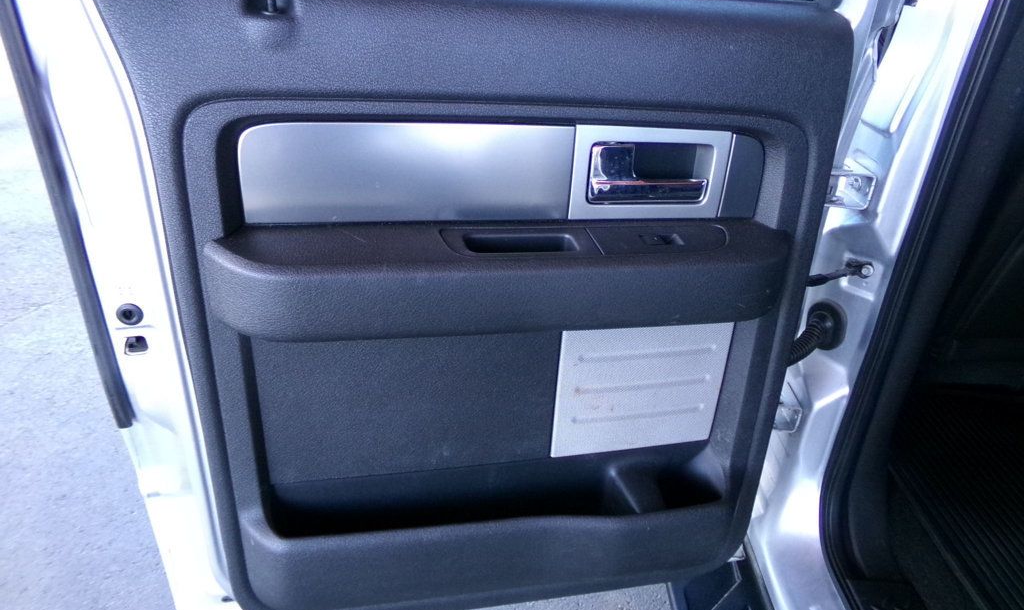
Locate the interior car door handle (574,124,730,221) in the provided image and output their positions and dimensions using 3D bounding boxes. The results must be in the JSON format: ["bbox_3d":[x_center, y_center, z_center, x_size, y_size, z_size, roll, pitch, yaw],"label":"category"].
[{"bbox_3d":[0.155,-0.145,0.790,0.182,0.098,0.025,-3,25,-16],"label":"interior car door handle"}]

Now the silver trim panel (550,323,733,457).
[{"bbox_3d":[0.167,0.109,0.910,0.226,0.175,0.018,-3,25,-16],"label":"silver trim panel"}]

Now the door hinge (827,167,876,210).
[{"bbox_3d":[0.442,-0.152,0.930,0.056,0.046,0.045,1,28,-4],"label":"door hinge"}]

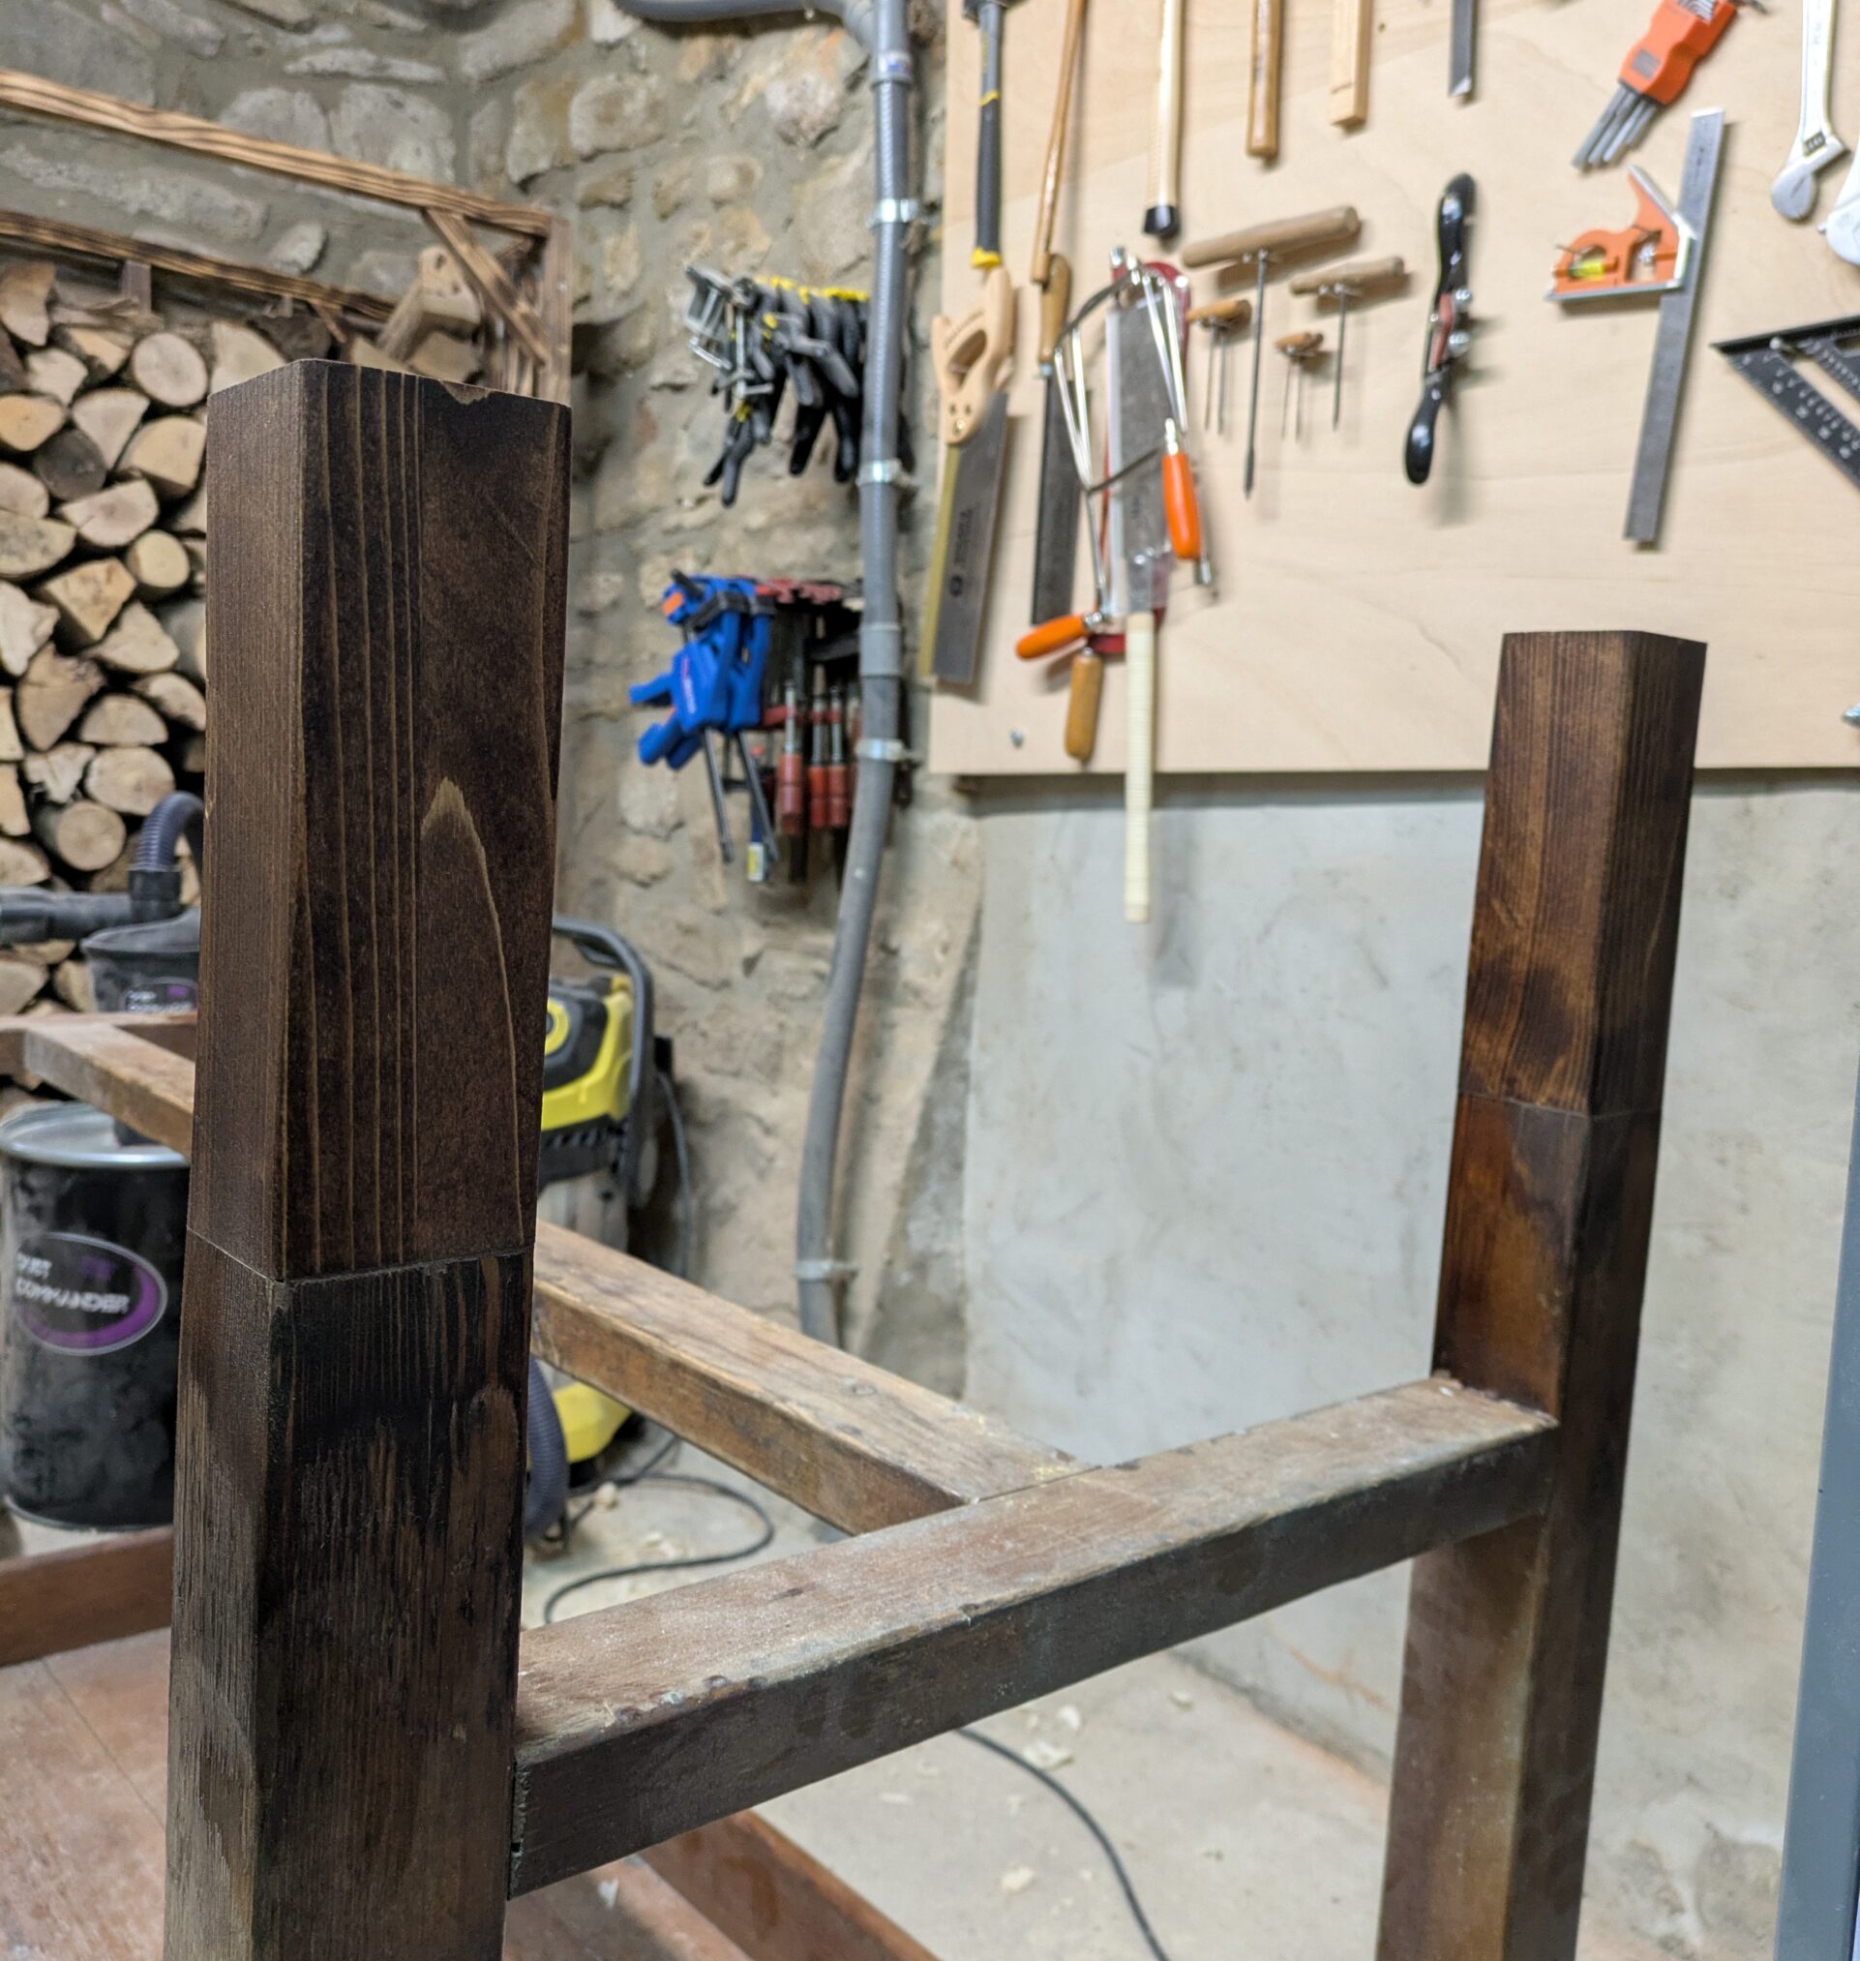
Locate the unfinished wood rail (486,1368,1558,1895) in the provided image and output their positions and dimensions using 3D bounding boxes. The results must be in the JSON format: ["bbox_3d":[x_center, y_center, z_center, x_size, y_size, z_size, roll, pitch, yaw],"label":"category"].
[{"bbox_3d":[0.057,0.199,0.606,0.468,0.036,0.060,-1,7,-40],"label":"unfinished wood rail"}]

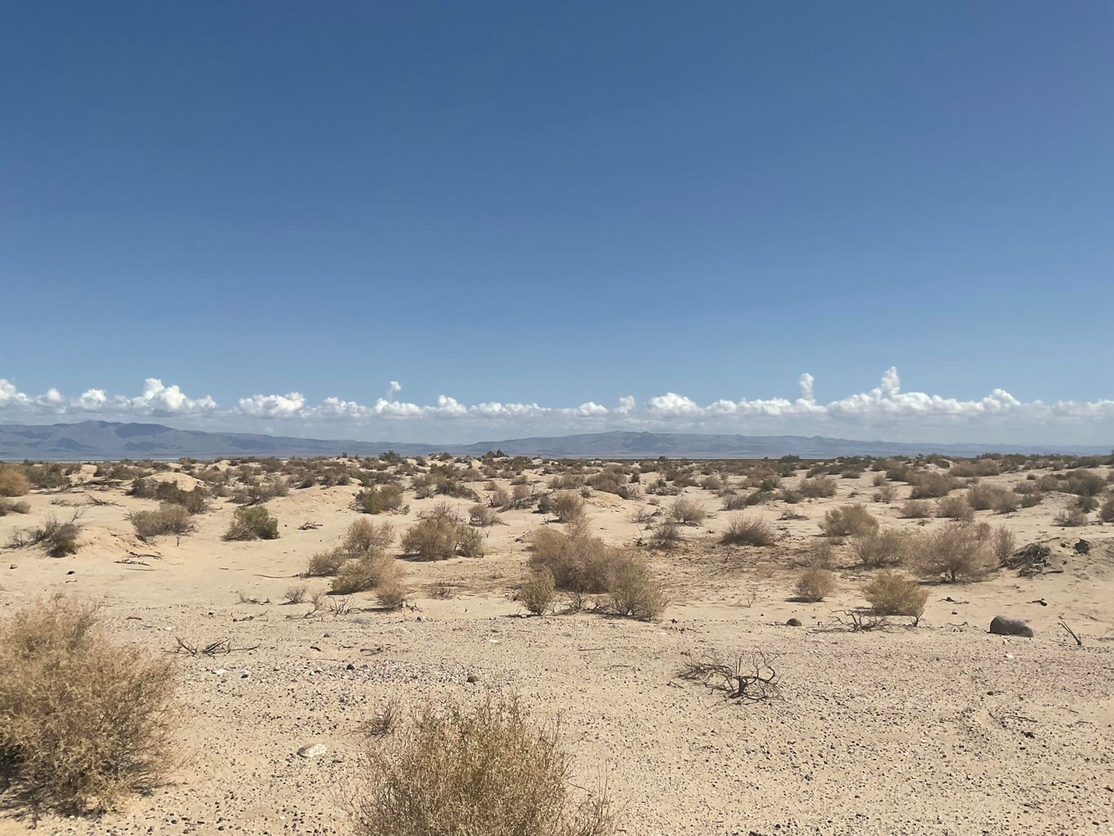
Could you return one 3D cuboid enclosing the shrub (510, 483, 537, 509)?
[{"bbox_3d":[-1.079,2.490,30.061,0.815,0.803,0.775,0,-2,-2],"label":"shrub"}]

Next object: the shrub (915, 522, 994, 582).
[{"bbox_3d":[5.239,1.766,12.294,1.022,0.791,0.920,-1,-3,23],"label":"shrub"}]

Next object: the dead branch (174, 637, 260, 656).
[{"bbox_3d":[-2.836,1.900,7.777,0.718,0.112,0.323,1,-3,-20],"label":"dead branch"}]

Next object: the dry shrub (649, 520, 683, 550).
[{"bbox_3d":[1.996,2.118,17.066,0.586,0.466,0.557,0,-2,7],"label":"dry shrub"}]

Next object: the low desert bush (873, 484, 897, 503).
[{"bbox_3d":[10.532,2.420,30.000,0.783,0.651,0.705,-1,-3,19],"label":"low desert bush"}]

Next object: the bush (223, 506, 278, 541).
[{"bbox_3d":[-6.199,2.103,18.870,1.092,0.669,0.928,1,-3,-18],"label":"bush"}]

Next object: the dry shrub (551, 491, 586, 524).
[{"bbox_3d":[0.274,2.092,21.775,0.836,0.751,0.752,0,-2,1],"label":"dry shrub"}]

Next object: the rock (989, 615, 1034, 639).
[{"bbox_3d":[4.135,1.898,8.478,0.419,0.184,0.260,-1,-3,12],"label":"rock"}]

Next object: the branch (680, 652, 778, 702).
[{"bbox_3d":[1.147,1.715,6.217,0.657,0.244,0.493,-1,-2,10],"label":"branch"}]

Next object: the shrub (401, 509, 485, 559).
[{"bbox_3d":[-1.867,1.884,15.292,1.340,0.789,1.005,0,-2,-7],"label":"shrub"}]

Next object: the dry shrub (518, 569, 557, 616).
[{"bbox_3d":[-0.200,1.774,9.514,0.383,0.470,0.344,0,-2,-1],"label":"dry shrub"}]

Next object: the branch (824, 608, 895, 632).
[{"bbox_3d":[2.843,1.896,8.760,0.662,0.177,0.397,-1,-3,18],"label":"branch"}]

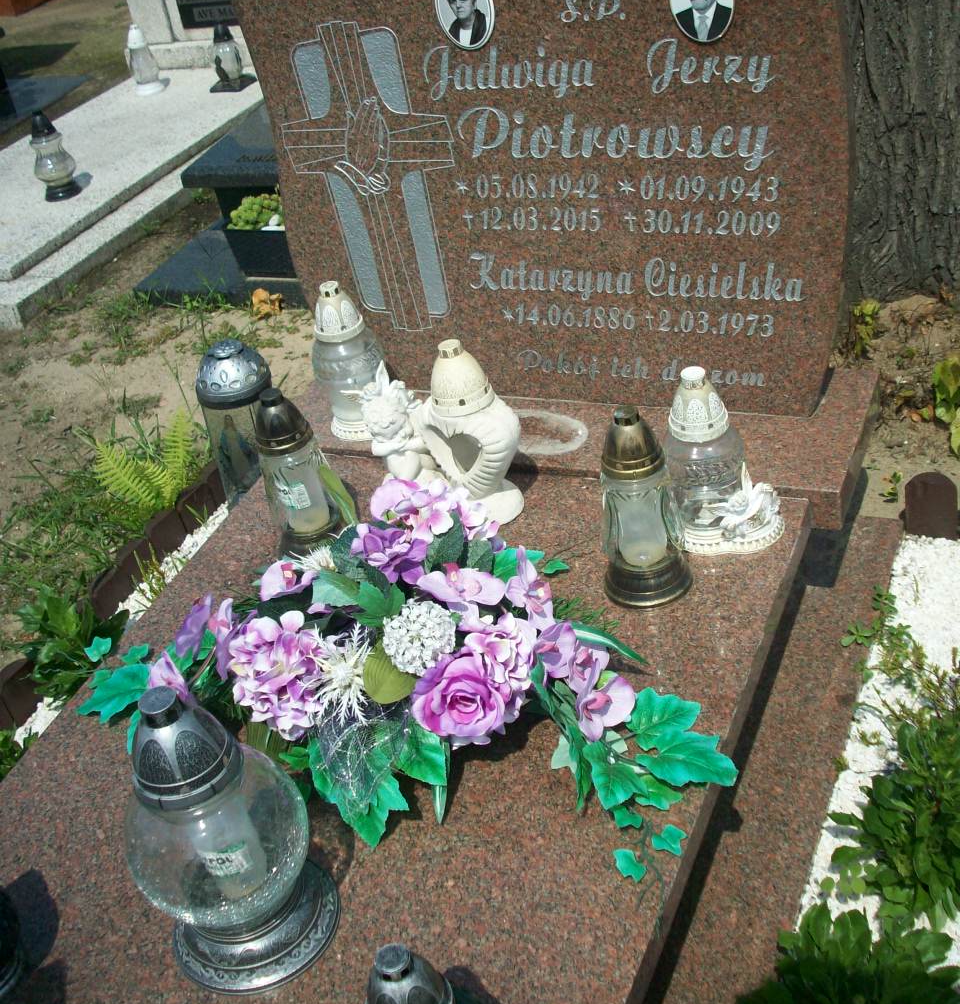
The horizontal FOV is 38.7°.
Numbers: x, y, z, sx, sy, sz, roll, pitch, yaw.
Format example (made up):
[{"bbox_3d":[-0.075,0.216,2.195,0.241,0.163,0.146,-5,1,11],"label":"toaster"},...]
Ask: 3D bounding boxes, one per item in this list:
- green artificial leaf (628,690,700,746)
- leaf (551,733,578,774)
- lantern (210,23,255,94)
[{"bbox_3d":[0.209,0.245,1.553,0.098,0.022,0.080,-25,37,-17],"label":"green artificial leaf"},{"bbox_3d":[0.095,0.284,1.537,0.035,0.025,0.055,6,38,23],"label":"leaf"},{"bbox_3d":[-0.911,-1.607,4.931,0.150,0.200,0.125,6,38,24],"label":"lantern"}]

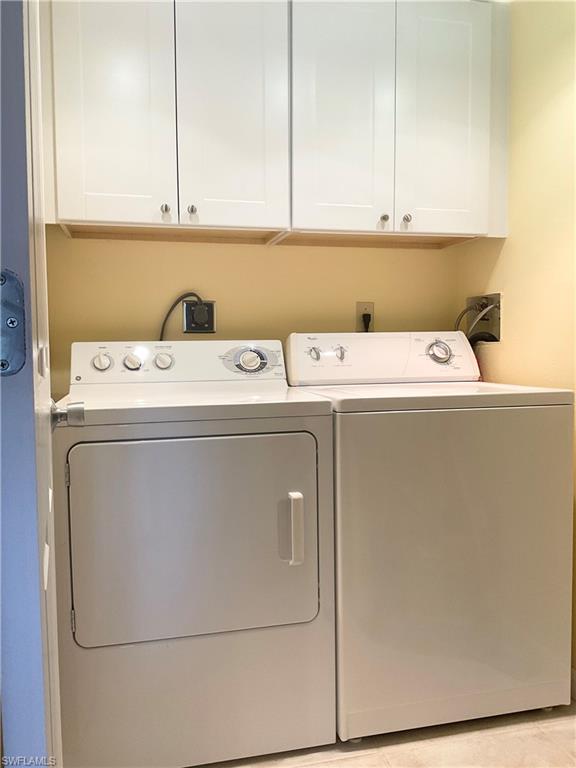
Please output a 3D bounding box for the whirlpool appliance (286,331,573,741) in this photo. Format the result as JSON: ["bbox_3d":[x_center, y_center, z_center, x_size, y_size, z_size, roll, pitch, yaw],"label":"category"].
[{"bbox_3d":[0.374,0.373,2.014,0.690,1.080,0.665,-1,3,-14],"label":"whirlpool appliance"}]

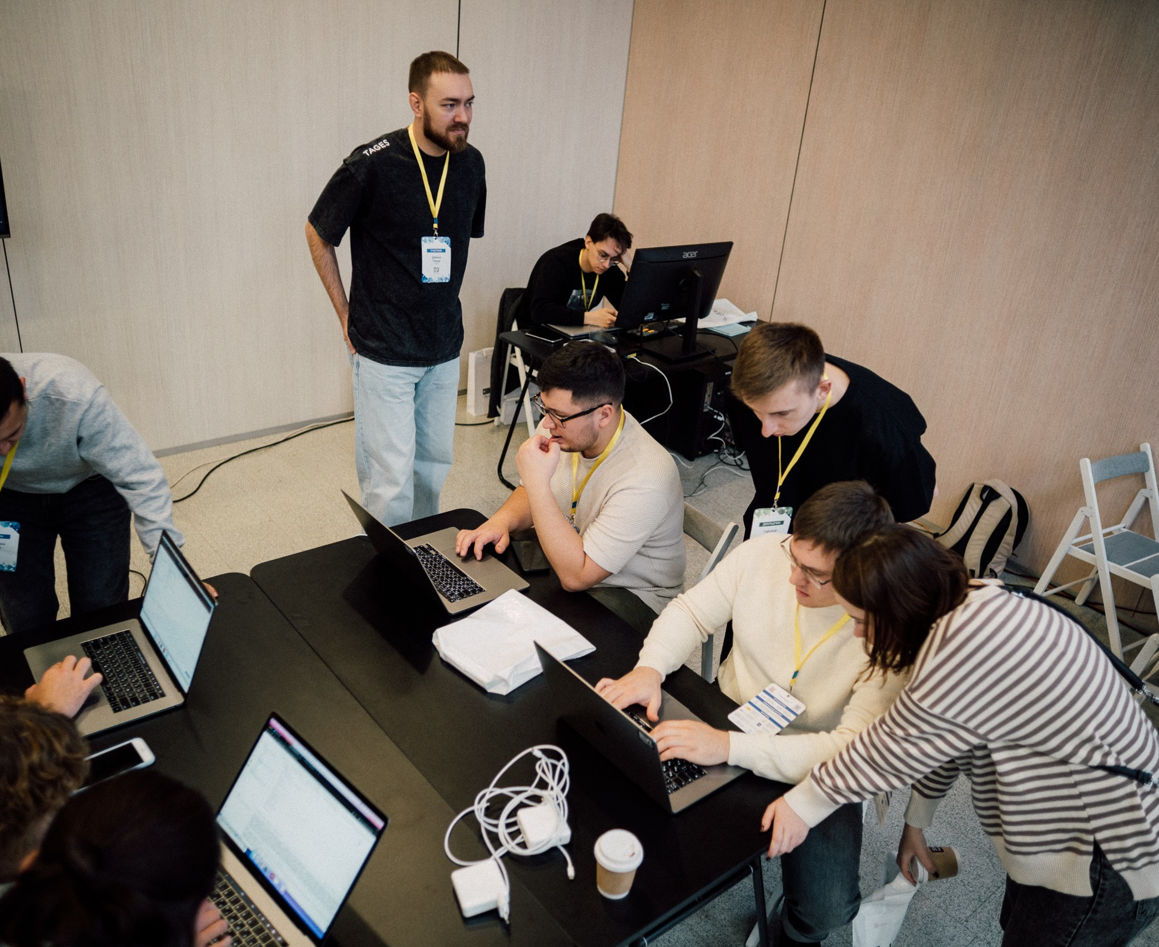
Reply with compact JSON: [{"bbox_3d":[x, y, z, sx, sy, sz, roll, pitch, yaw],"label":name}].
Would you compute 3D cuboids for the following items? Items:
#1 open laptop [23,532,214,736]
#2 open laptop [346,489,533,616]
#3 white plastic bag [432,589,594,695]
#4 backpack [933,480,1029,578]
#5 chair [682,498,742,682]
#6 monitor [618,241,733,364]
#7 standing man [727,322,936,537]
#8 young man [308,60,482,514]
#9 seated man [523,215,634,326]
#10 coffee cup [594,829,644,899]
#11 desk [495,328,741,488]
[{"bbox_3d":[-0.992,0.337,2.030,0.324,0.233,0.349,-15,32,-35],"label":"open laptop"},{"bbox_3d":[-0.359,0.167,2.405,0.353,0.230,0.350,-15,33,-37],"label":"open laptop"},{"bbox_3d":[-0.162,0.381,2.212,0.315,0.050,0.305,-15,33,-37],"label":"white plastic bag"},{"bbox_3d":[1.766,0.257,4.088,0.200,0.450,0.310,0,24,-38],"label":"backpack"},{"bbox_3d":[0.136,0.463,2.968,0.480,0.770,0.440,-15,33,-37],"label":"chair"},{"bbox_3d":[0.469,-0.789,4.298,0.612,0.484,0.230,-15,33,-37],"label":"monitor"},{"bbox_3d":[0.585,0.254,2.690,0.520,1.470,0.700,22,30,30],"label":"standing man"},{"bbox_3d":[-0.581,-0.354,3.179,0.530,1.925,0.350,-15,32,-35],"label":"young man"},{"bbox_3d":[-0.022,-0.696,4.791,0.520,1.210,0.640,-14,32,-34],"label":"seated man"},{"bbox_3d":[0.065,0.667,1.610,0.084,0.094,0.084,5,25,-2],"label":"coffee cup"},{"bbox_3d":[0.333,-0.333,4.728,1.439,0.730,0.692,-15,33,-37],"label":"desk"}]

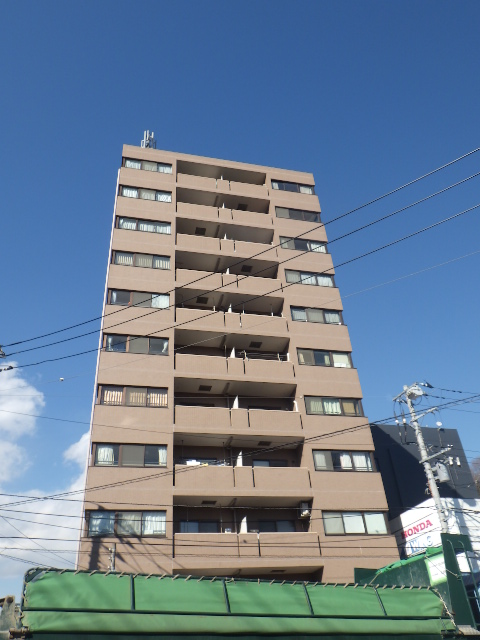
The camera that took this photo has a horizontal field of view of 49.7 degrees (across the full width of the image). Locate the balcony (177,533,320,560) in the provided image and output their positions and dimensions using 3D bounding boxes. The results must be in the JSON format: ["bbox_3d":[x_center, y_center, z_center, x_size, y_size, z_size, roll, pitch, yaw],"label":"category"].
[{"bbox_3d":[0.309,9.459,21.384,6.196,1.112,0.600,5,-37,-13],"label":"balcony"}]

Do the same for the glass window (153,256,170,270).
[{"bbox_3d":[-4.481,-3.224,29.719,1.017,0.985,0.080,5,-37,-13],"label":"glass window"}]

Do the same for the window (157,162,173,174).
[{"bbox_3d":[-4.950,-10.025,34.363,0.940,0.914,0.120,5,-38,-13],"label":"window"}]

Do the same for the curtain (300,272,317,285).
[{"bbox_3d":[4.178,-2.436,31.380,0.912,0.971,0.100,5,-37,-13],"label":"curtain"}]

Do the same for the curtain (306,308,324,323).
[{"bbox_3d":[4.404,-0.079,30.055,1.040,1.020,0.100,5,-37,-13],"label":"curtain"}]

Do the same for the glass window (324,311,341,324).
[{"bbox_3d":[5.436,-0.147,30.424,0.950,0.980,0.100,5,-37,-13],"label":"glass window"}]

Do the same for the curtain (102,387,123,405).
[{"bbox_3d":[-5.846,3.499,23.749,0.938,0.888,0.120,5,-38,-13],"label":"curtain"}]

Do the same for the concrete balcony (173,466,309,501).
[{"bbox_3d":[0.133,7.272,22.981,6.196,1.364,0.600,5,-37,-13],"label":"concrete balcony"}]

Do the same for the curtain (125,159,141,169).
[{"bbox_3d":[-7.076,-10.312,34.362,1.020,1.020,0.080,5,-37,-13],"label":"curtain"}]

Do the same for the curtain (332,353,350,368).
[{"bbox_3d":[5.651,2.255,28.823,0.970,0.980,0.100,5,-37,-13],"label":"curtain"}]

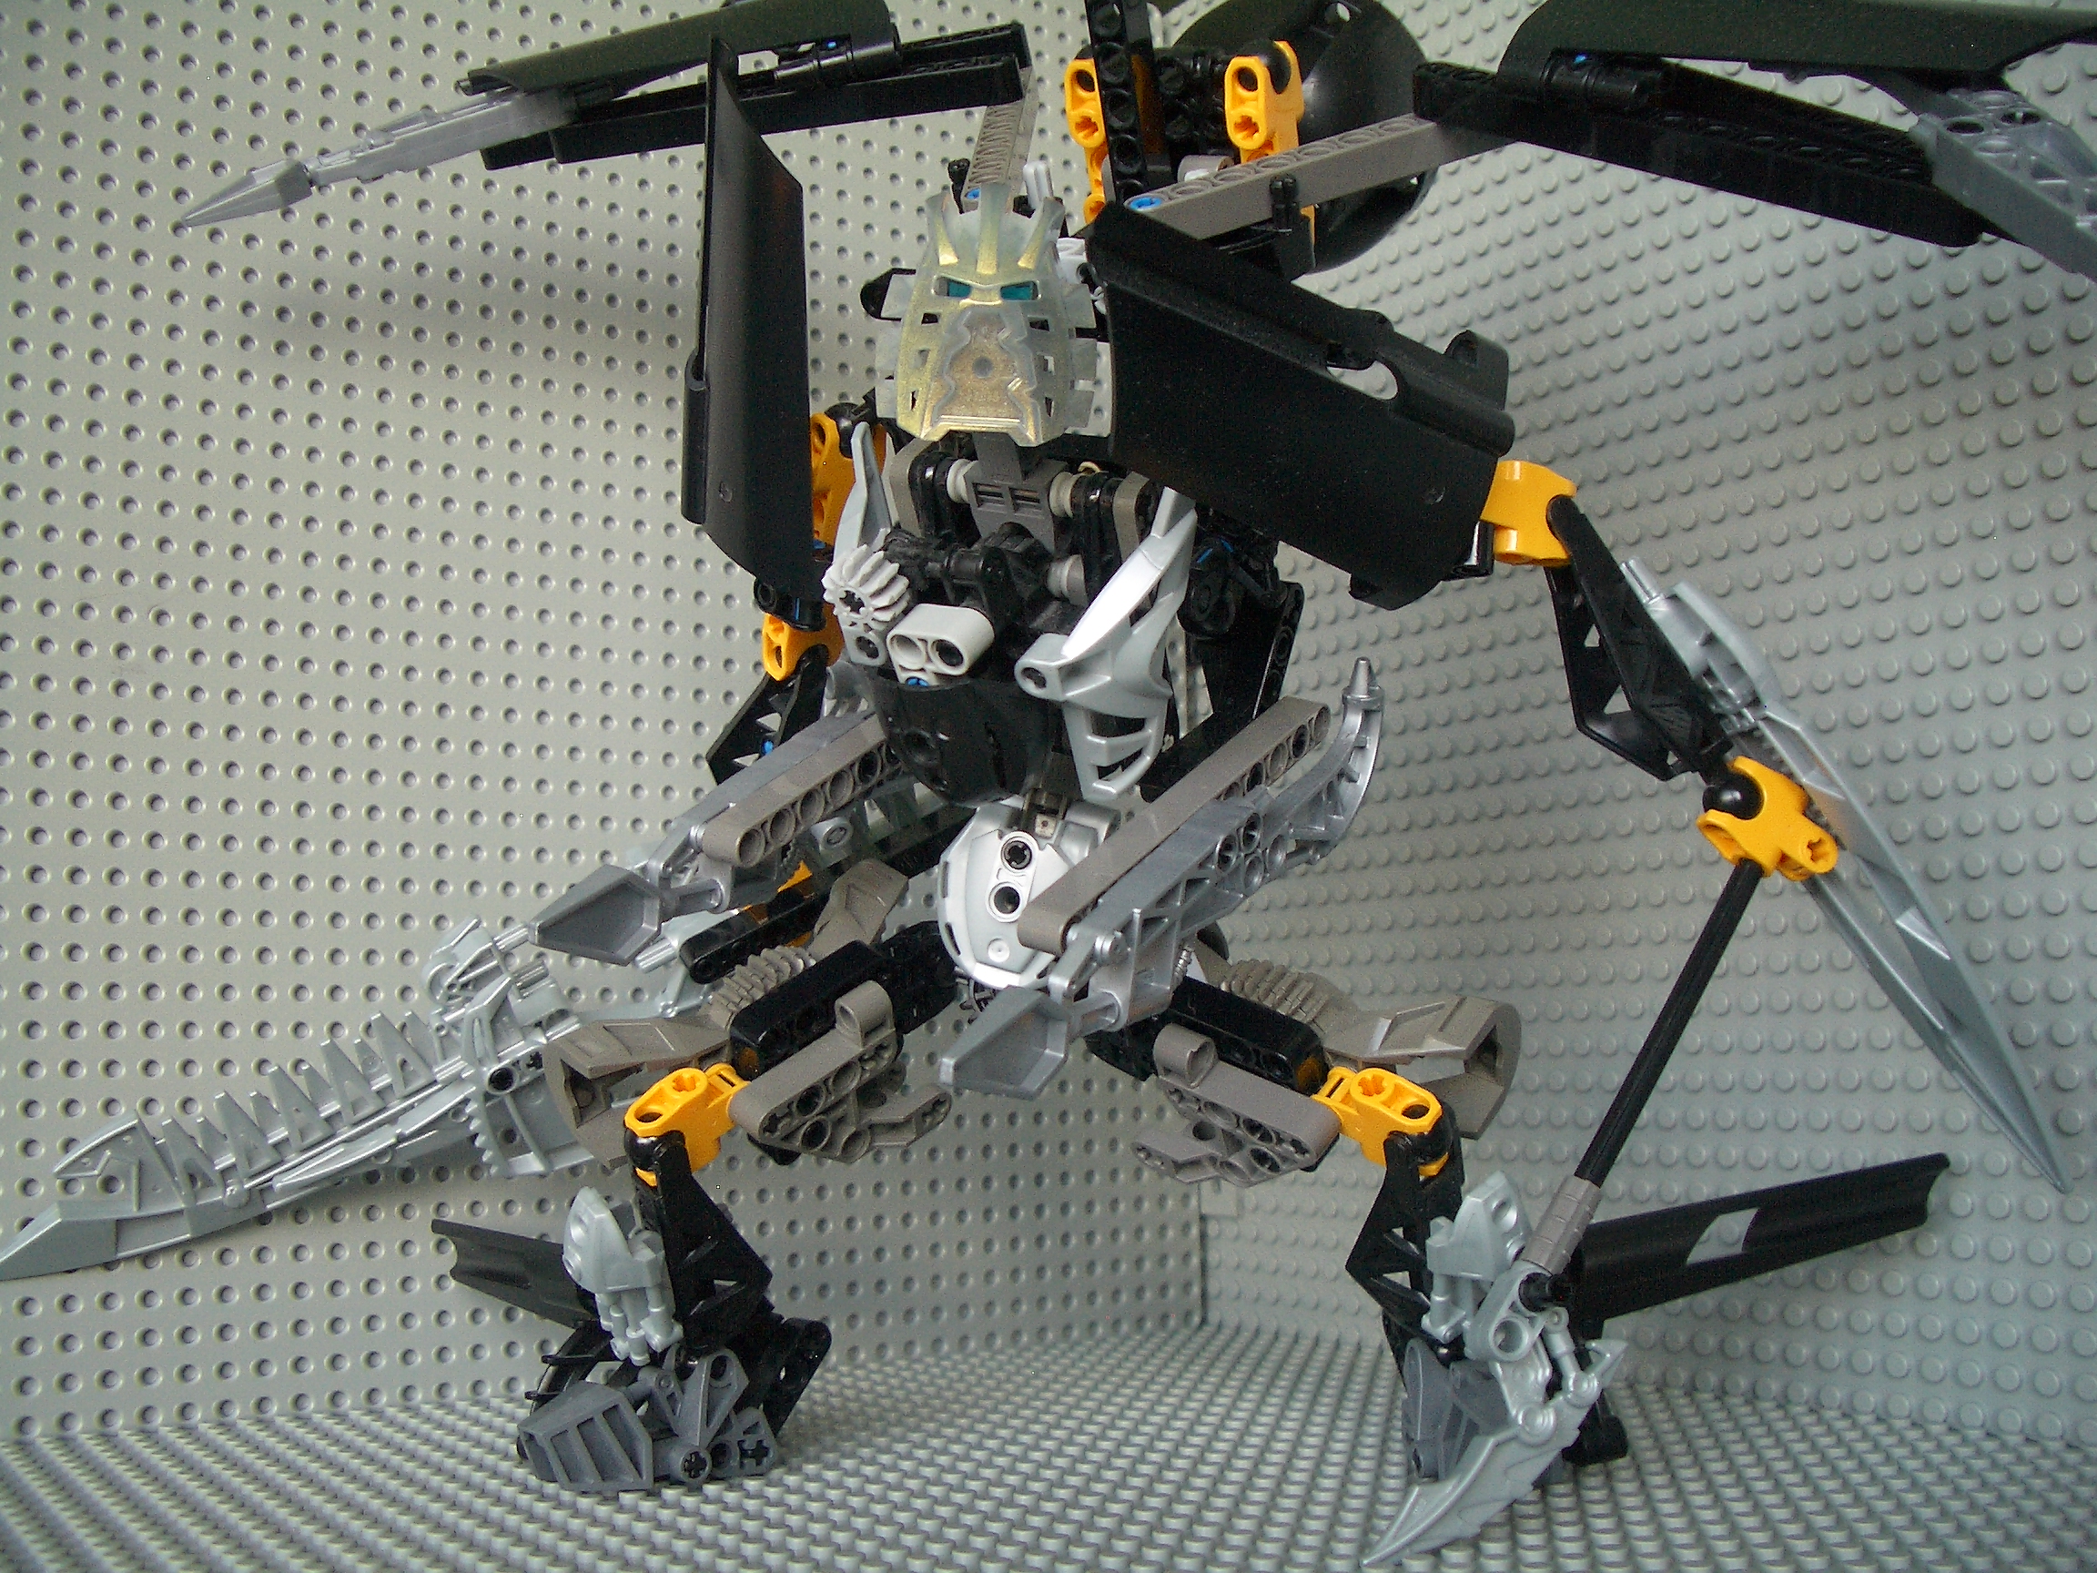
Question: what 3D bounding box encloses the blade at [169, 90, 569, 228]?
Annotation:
[{"bbox_3d":[-0.139,-0.129,0.437,0.094,0.014,0.010,-10,-24,16],"label":"blade"}]

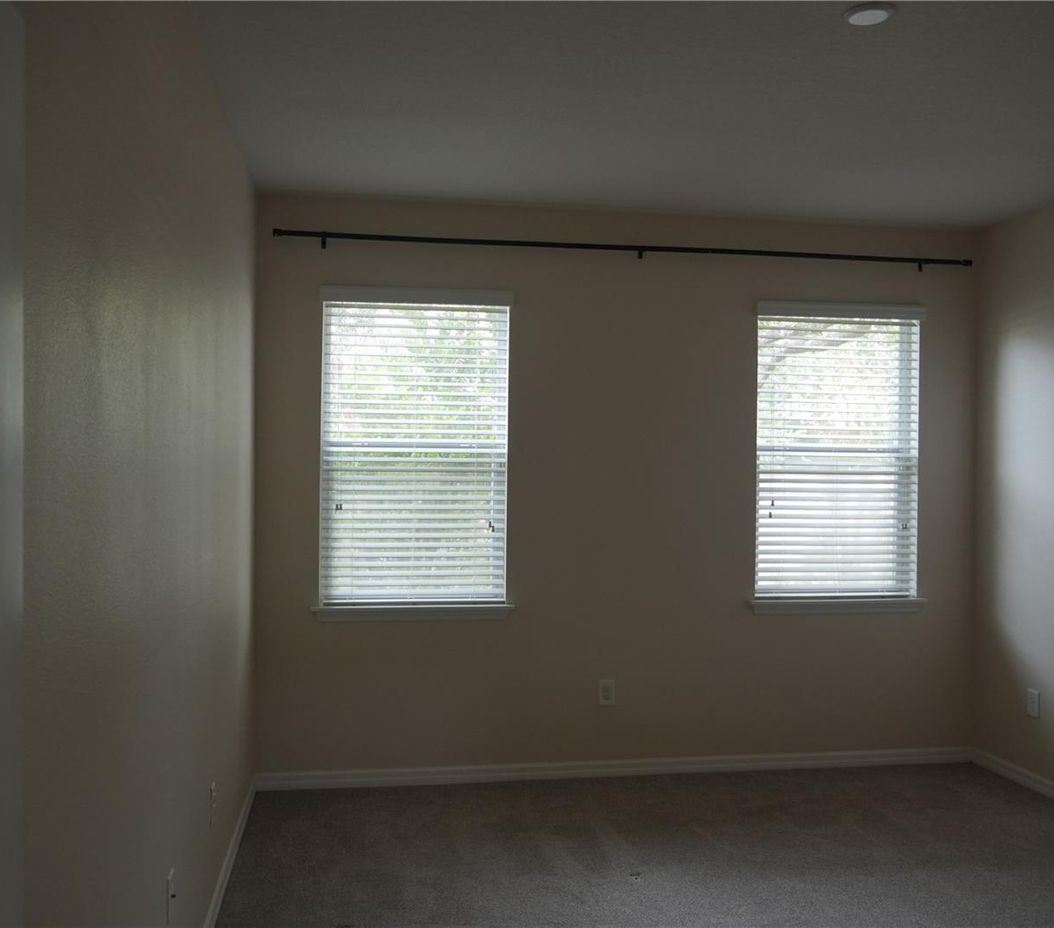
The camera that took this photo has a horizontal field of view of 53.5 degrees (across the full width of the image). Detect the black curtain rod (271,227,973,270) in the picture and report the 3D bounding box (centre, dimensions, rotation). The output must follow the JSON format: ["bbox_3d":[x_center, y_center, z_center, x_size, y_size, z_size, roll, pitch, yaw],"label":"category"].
[{"bbox_3d":[0.564,-1.040,5.153,3.527,0.062,0.095,1,0,-10],"label":"black curtain rod"}]

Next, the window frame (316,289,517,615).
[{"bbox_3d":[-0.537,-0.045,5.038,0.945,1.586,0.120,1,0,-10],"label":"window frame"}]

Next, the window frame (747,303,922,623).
[{"bbox_3d":[1.605,-0.065,5.401,0.920,1.510,0.090,1,0,-10],"label":"window frame"}]

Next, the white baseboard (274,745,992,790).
[{"bbox_3d":[0.539,1.517,5.204,3.694,0.083,0.018,1,0,-10],"label":"white baseboard"}]

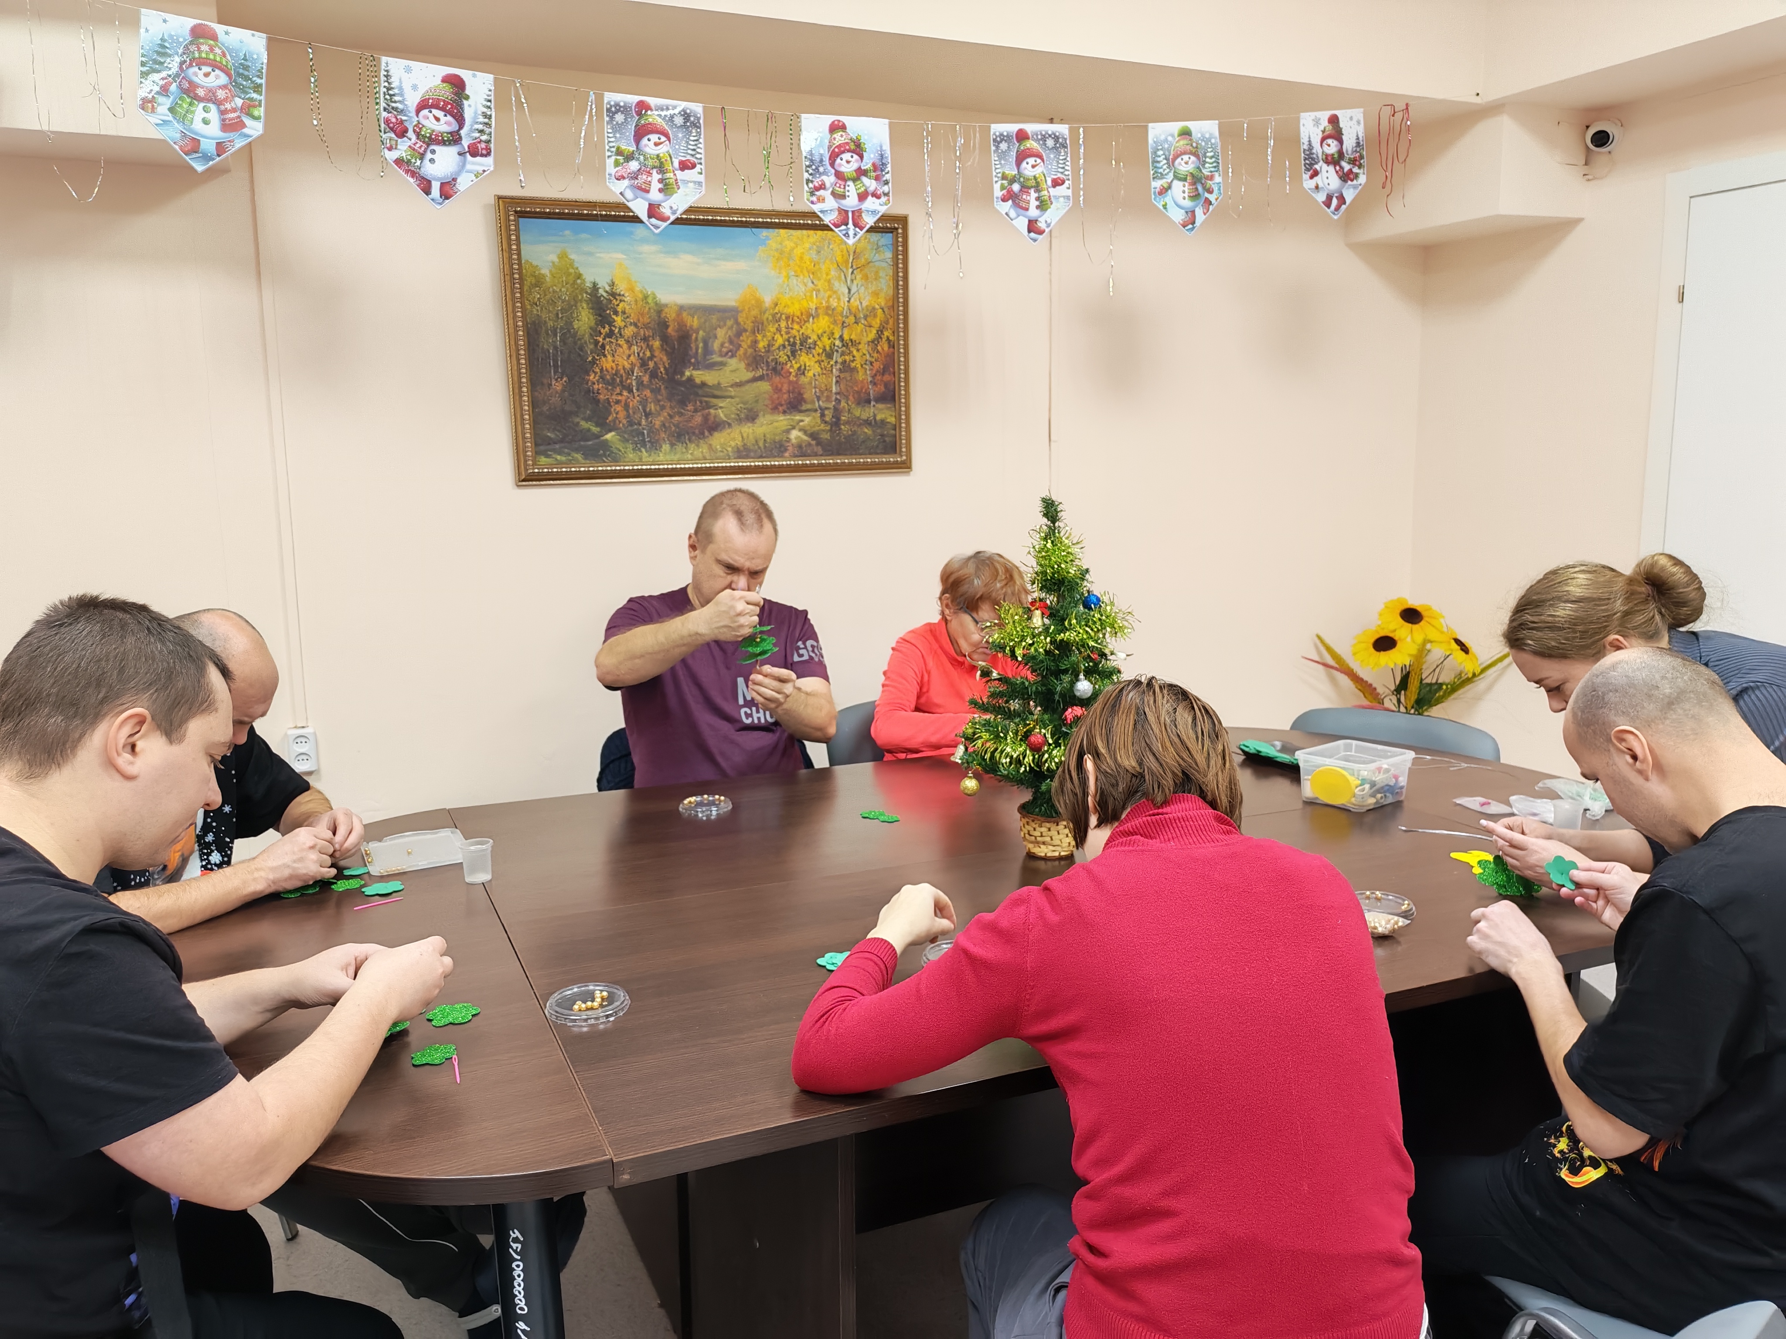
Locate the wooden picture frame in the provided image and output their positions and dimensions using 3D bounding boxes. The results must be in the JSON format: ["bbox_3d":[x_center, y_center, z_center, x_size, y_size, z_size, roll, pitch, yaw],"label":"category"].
[{"bbox_3d":[-0.450,-0.841,3.610,1.080,0.690,0.045,-5,13,-24],"label":"wooden picture frame"}]

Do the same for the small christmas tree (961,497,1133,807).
[{"bbox_3d":[0.246,-0.005,2.181,0.275,0.526,0.275,-1,9,0],"label":"small christmas tree"}]

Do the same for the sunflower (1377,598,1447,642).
[{"bbox_3d":[1.632,-0.153,4.380,0.200,0.065,0.200,1,48,15],"label":"sunflower"}]

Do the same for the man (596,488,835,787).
[{"bbox_3d":[-0.306,0.309,2.767,0.530,1.319,0.720,-6,10,-29],"label":"man"}]

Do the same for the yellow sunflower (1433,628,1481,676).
[{"bbox_3d":[1.762,-0.054,4.350,0.190,0.070,0.190,-11,56,-49],"label":"yellow sunflower"}]

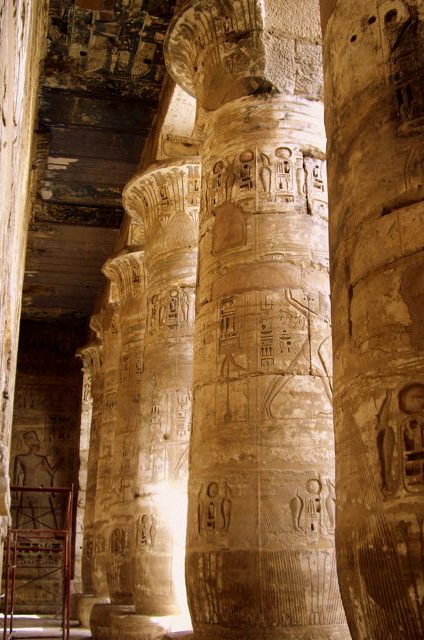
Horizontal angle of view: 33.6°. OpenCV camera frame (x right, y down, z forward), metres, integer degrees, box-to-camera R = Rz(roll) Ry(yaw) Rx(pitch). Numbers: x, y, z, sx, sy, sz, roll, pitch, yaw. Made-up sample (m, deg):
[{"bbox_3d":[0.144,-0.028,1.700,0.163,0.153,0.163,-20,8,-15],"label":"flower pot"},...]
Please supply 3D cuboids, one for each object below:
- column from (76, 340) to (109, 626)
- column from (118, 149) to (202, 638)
[{"bbox_3d":[-3.347,5.740,25.779,3.260,9.470,3.260,4,-20,-13],"label":"column"},{"bbox_3d":[-0.339,1.660,14.408,3.260,9.470,3.260,4,-20,-13],"label":"column"}]

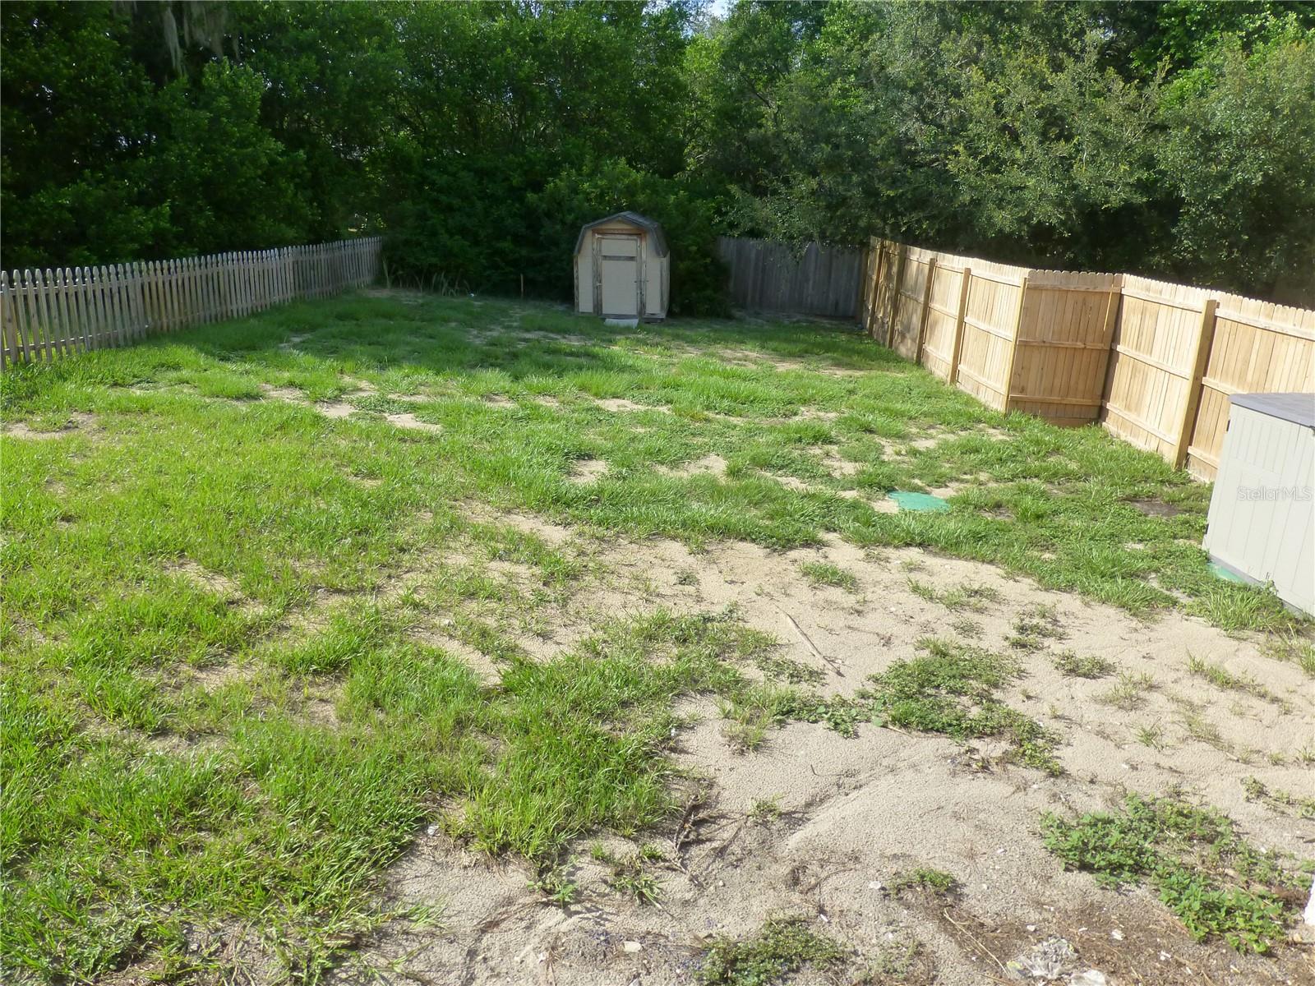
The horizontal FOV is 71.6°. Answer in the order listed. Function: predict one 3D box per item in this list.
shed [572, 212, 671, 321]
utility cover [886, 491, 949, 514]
[{"bbox_3d":[-0.766,-5.322,21.275,2.020,2.270,2.300,3,18,3],"label":"shed"},{"bbox_3d":[2.375,0.088,8.335,0.610,0.050,0.610,3,18,3],"label":"utility cover"}]

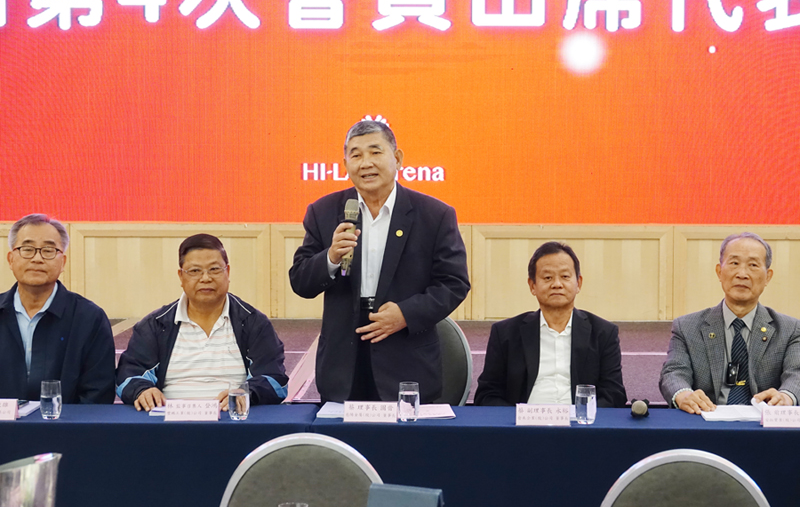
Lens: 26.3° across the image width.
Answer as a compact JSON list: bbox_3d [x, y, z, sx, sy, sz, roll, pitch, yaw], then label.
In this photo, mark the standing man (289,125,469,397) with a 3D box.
[{"bbox_3d":[-0.067,0.398,5.931,0.605,1.719,0.420,0,2,7],"label":"standing man"}]

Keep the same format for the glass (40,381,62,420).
[{"bbox_3d":[-1.103,0.463,5.412,0.065,0.119,0.065,0,2,2],"label":"glass"}]

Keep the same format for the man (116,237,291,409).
[{"bbox_3d":[-0.663,0.599,5.804,0.575,1.322,0.750,0,2,-2],"label":"man"}]

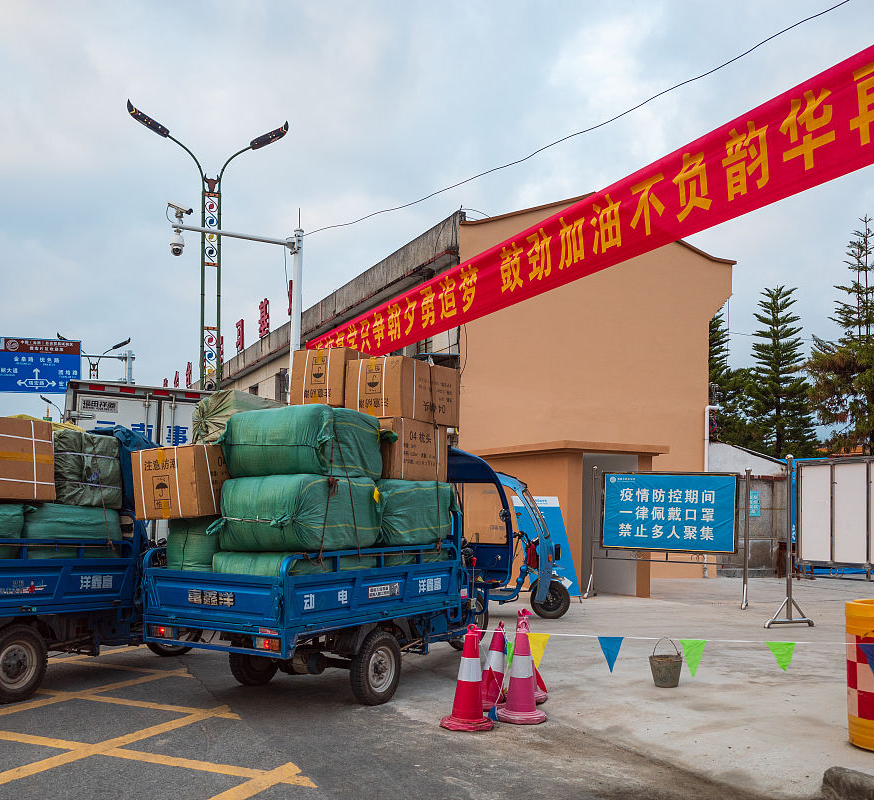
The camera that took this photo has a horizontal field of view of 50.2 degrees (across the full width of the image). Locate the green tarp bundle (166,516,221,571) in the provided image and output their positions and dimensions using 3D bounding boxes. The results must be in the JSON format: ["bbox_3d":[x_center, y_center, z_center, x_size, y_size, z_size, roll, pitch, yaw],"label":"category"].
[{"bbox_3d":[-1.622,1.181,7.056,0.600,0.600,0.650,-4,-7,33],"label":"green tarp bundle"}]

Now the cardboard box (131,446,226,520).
[{"bbox_3d":[-1.705,0.590,6.790,0.535,0.470,0.800,-7,-4,24],"label":"cardboard box"}]

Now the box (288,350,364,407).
[{"bbox_3d":[-0.706,-0.123,7.570,0.500,0.445,0.850,-3,-7,31],"label":"box"}]

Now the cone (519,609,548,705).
[{"bbox_3d":[0.630,1.840,6.720,0.355,0.640,0.355,1,-6,0],"label":"cone"}]

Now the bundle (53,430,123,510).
[{"bbox_3d":[-3.155,0.609,7.839,0.720,0.580,0.630,-4,-7,33],"label":"bundle"}]

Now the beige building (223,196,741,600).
[{"bbox_3d":[-1.700,0.978,33.200,7.300,8.600,26.000,3,-7,-25],"label":"beige building"}]

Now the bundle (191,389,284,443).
[{"bbox_3d":[-1.251,0.205,6.895,0.620,0.520,0.900,-3,-7,31],"label":"bundle"}]

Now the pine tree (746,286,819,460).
[{"bbox_3d":[12.890,0.815,34.467,2.900,10.200,2.900,1,-6,0],"label":"pine tree"}]

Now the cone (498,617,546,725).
[{"bbox_3d":[0.601,1.929,6.676,0.360,0.670,0.360,0,-6,0],"label":"cone"}]

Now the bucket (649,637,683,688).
[{"bbox_3d":[1.825,2.087,7.420,0.265,0.400,0.265,1,-6,0],"label":"bucket"}]

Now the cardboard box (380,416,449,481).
[{"bbox_3d":[-0.356,0.427,7.731,0.535,0.470,0.800,-4,-7,32],"label":"cardboard box"}]

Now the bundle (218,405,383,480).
[{"bbox_3d":[-1.051,0.355,7.182,1.100,0.550,0.640,-4,-7,33],"label":"bundle"}]

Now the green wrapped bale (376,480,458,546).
[{"bbox_3d":[-0.415,0.858,7.140,0.660,0.470,0.970,-3,-7,31],"label":"green wrapped bale"}]

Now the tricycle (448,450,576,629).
[{"bbox_3d":[0.620,1.761,10.571,1.100,1.850,2.500,-6,-9,44],"label":"tricycle"}]

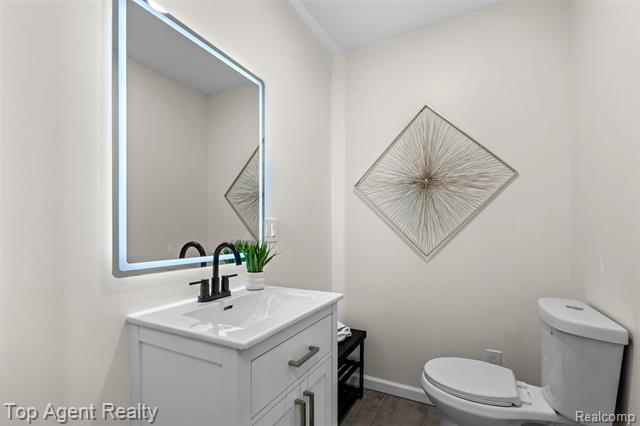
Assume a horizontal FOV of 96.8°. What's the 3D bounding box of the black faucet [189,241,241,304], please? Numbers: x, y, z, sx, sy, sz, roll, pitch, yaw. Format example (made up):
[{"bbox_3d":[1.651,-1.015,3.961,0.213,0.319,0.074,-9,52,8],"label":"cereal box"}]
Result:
[{"bbox_3d":[-0.354,0.221,1.076,0.158,0.216,0.236,-1,-3,27],"label":"black faucet"}]

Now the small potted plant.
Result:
[{"bbox_3d":[-0.275,0.237,1.278,0.165,0.212,0.170,0,-2,0],"label":"small potted plant"}]

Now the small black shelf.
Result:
[{"bbox_3d":[0.042,1.027,1.750,0.295,0.445,0.620,-1,-3,27],"label":"small black shelf"}]

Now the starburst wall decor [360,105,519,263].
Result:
[{"bbox_3d":[0.693,-0.211,1.853,0.985,0.985,0.035,-1,-3,27],"label":"starburst wall decor"}]

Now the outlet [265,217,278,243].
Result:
[{"bbox_3d":[-0.252,0.094,1.501,0.010,0.120,0.116,-1,-3,27],"label":"outlet"}]

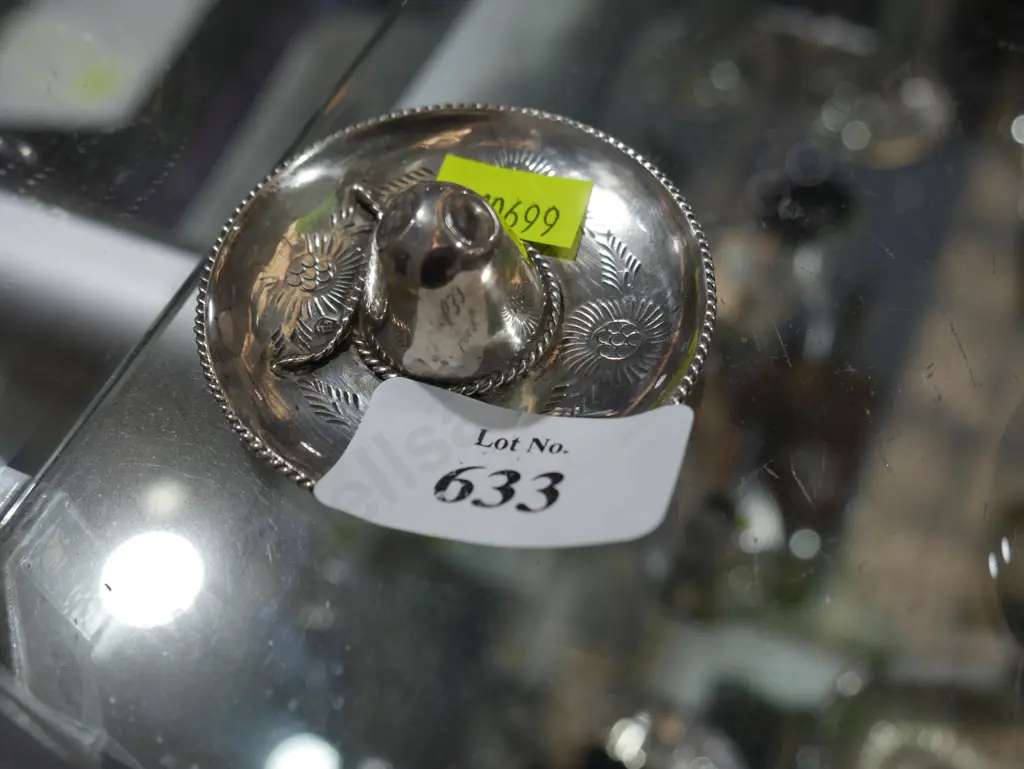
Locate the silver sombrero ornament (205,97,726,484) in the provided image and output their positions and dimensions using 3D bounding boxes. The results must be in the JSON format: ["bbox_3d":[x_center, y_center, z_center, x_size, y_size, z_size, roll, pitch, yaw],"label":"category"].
[{"bbox_3d":[-0.008,-0.017,0.168,0.075,0.023,0.075,-4,57,0],"label":"silver sombrero ornament"}]

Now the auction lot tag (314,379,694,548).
[{"bbox_3d":[0.000,0.010,0.157,0.045,0.005,0.028,5,37,18],"label":"auction lot tag"}]

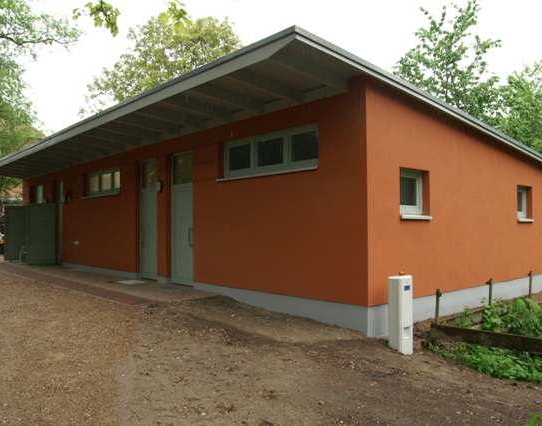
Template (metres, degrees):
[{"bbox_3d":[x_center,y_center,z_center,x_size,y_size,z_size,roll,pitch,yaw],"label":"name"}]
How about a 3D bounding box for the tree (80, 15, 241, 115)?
[{"bbox_3d":[-6.901,-5.153,30.740,11.000,15.100,11.000,0,-2,0],"label":"tree"}]

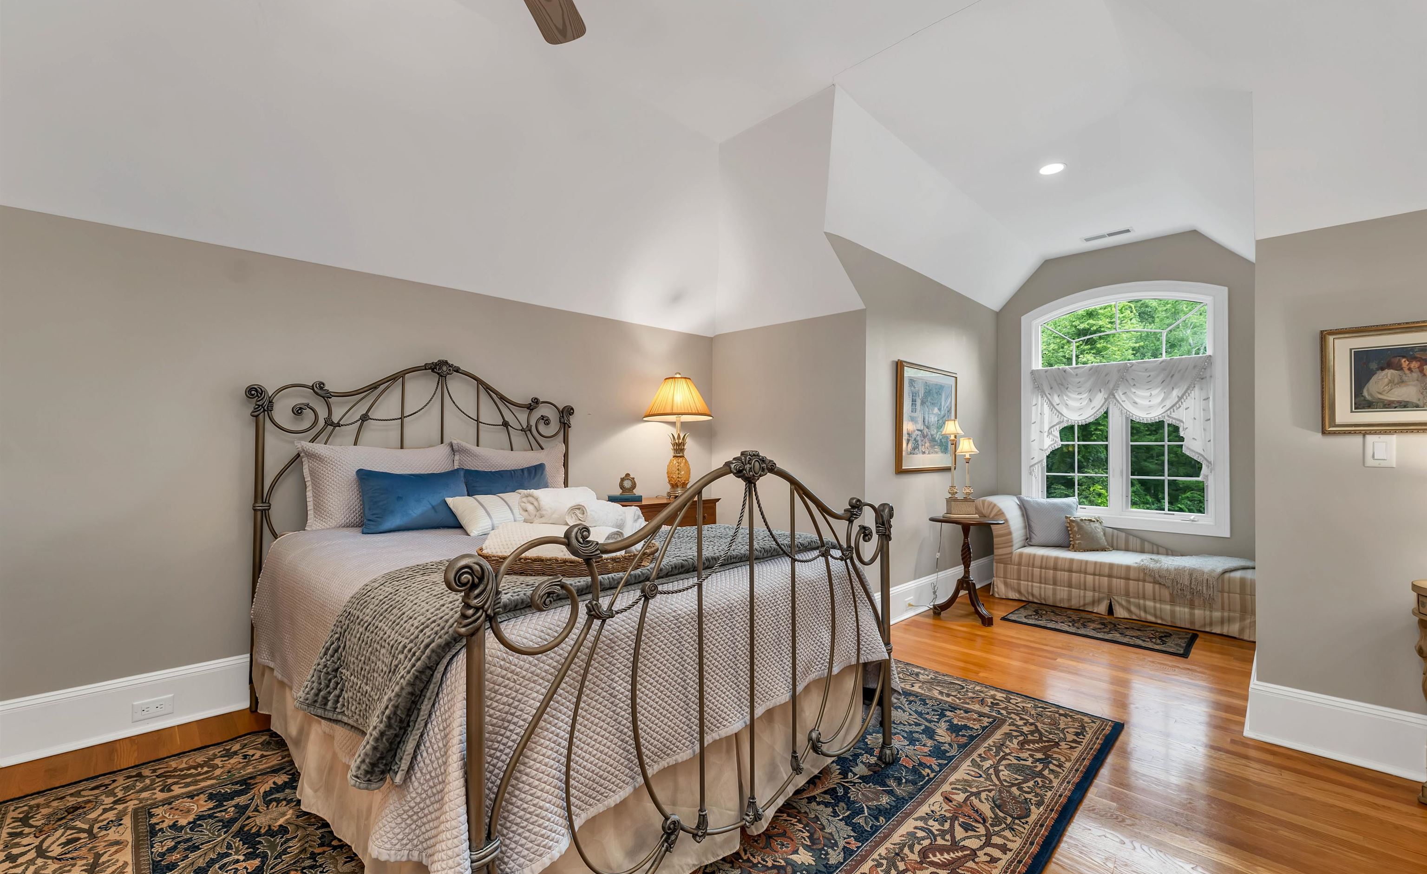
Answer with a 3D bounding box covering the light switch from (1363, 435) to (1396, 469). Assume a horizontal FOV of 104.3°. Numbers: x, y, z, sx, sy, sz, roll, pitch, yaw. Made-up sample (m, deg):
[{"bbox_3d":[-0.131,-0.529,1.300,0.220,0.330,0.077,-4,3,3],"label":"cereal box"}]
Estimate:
[{"bbox_3d":[2.409,0.053,2.004,0.071,0.115,0.012,-1,-1,44],"label":"light switch"}]

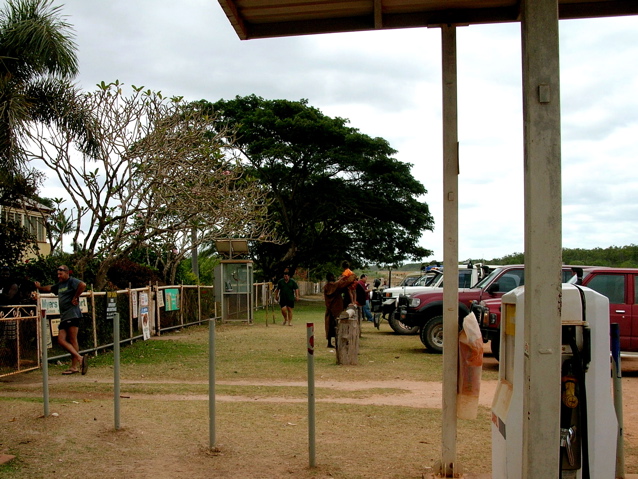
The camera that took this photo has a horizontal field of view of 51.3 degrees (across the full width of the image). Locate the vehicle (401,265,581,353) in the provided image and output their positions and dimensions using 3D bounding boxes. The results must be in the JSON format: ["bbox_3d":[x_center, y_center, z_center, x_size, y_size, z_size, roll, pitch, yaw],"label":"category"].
[{"bbox_3d":[4.170,1.467,14.611,4.950,1.870,1.920,0,-3,3],"label":"vehicle"}]

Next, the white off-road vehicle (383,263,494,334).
[{"bbox_3d":[4.220,1.620,18.900,4.950,1.950,1.800,0,-3,-4],"label":"white off-road vehicle"}]

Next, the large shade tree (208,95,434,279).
[{"bbox_3d":[0.139,-2.298,37.176,12.600,11.800,12.500,0,-3,0],"label":"large shade tree"}]

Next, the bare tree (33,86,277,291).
[{"bbox_3d":[-4.287,-0.803,17.067,6.350,6.666,5.800,0,-3,0],"label":"bare tree"}]

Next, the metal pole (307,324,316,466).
[{"bbox_3d":[-0.055,1.317,5.635,0.060,1.211,0.060,0,-3,0],"label":"metal pole"}]

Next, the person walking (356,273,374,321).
[{"bbox_3d":[1.648,2.046,23.567,0.500,1.670,0.500,0,-3,-3],"label":"person walking"}]

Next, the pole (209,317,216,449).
[{"bbox_3d":[-0.988,1.351,6.221,0.060,1.206,0.060,0,-3,0],"label":"pole"}]

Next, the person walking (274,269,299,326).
[{"bbox_3d":[-1.034,1.842,21.214,0.620,1.827,0.420,0,-3,-3],"label":"person walking"}]

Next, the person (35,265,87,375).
[{"bbox_3d":[-4.258,1.325,11.080,0.700,1.778,0.650,2,-4,-37],"label":"person"}]

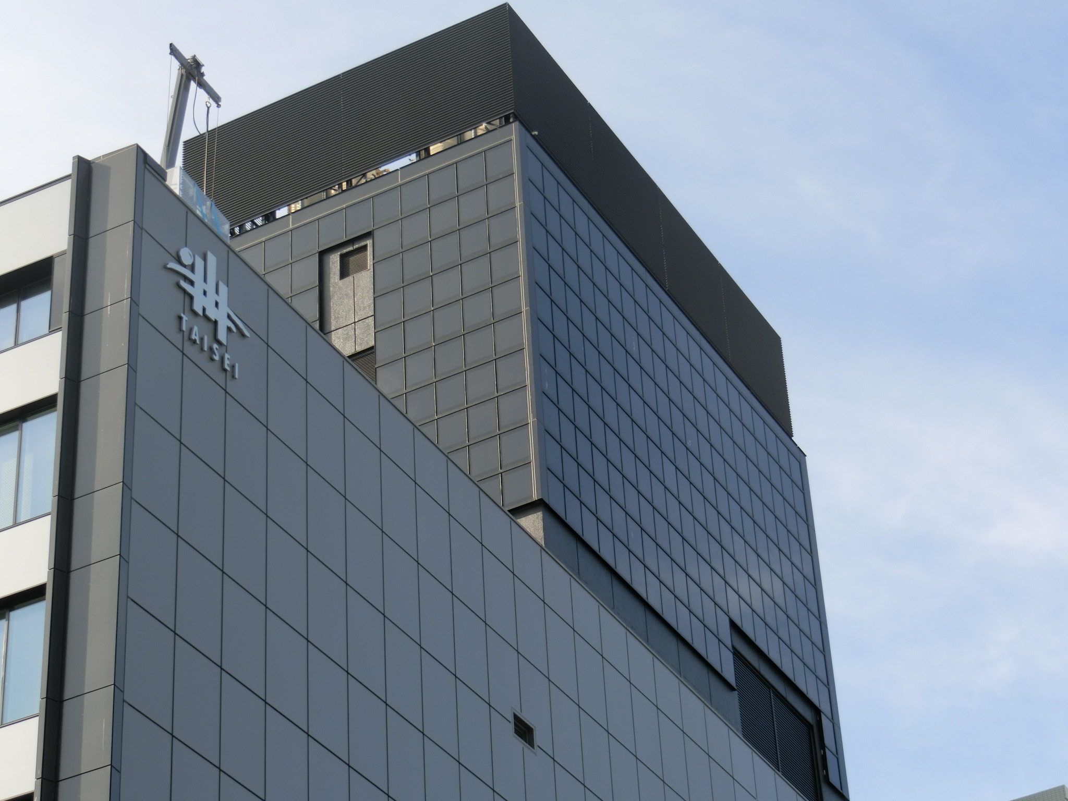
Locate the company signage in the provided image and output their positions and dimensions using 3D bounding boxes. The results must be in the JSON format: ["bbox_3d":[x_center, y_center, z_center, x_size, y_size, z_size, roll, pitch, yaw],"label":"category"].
[{"bbox_3d":[-5.306,-1.593,46.678,0.101,2.041,2.409,-20,-39,21],"label":"company signage"}]

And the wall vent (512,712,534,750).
[{"bbox_3d":[-0.211,6.077,52.604,0.120,0.503,0.843,-20,-39,21],"label":"wall vent"}]

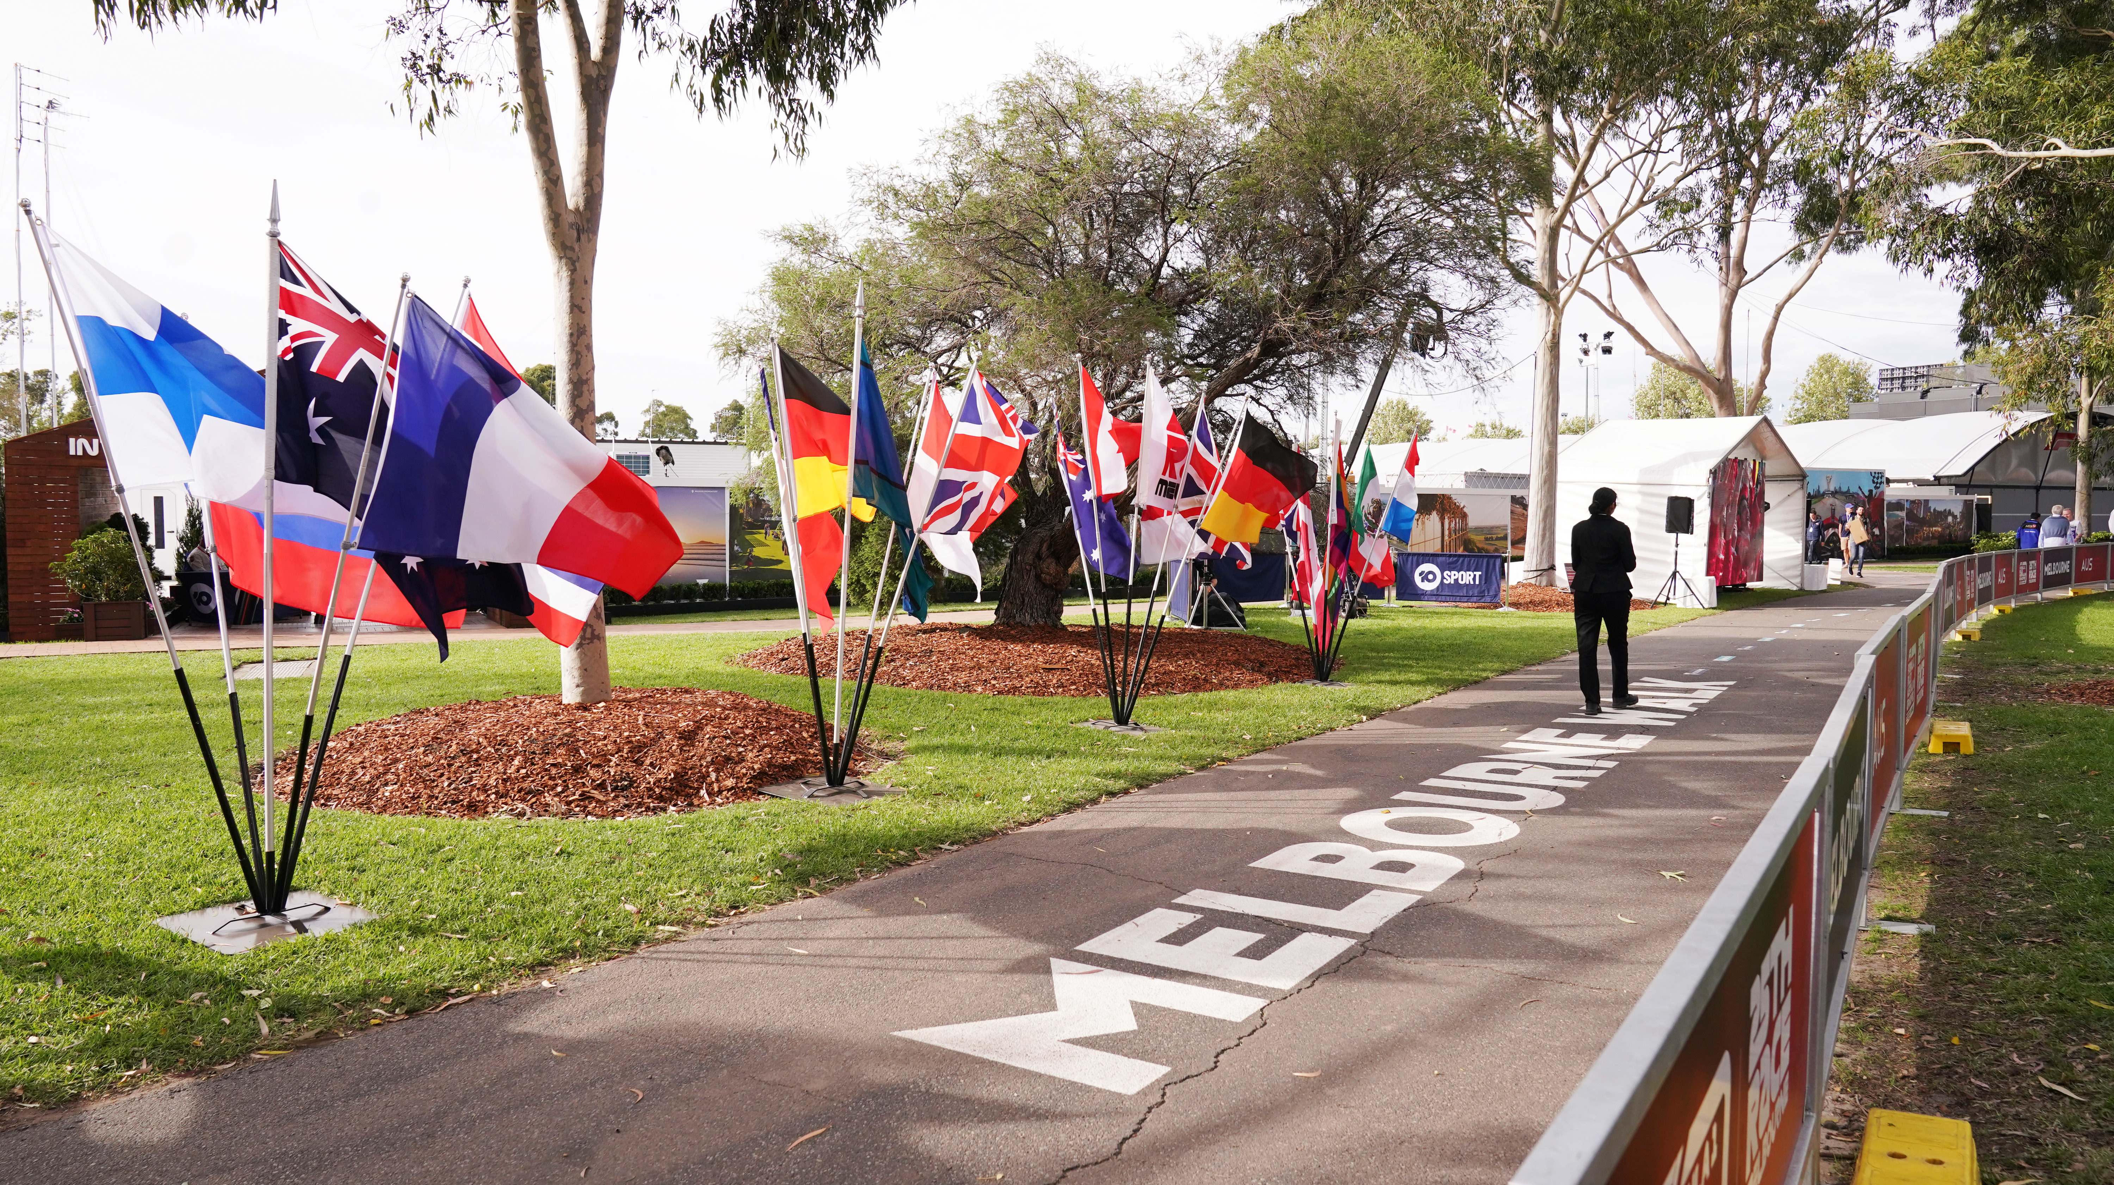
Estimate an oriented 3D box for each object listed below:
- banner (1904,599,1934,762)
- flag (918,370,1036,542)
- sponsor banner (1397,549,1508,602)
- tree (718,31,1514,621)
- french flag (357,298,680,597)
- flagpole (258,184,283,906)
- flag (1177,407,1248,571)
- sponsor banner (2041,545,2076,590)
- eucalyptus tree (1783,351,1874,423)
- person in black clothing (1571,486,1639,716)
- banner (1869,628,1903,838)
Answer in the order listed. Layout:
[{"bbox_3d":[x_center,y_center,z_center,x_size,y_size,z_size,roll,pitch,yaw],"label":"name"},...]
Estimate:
[{"bbox_3d":[4.941,0.451,8.051,0.040,0.680,2.300,2,4,34],"label":"banner"},{"bbox_3d":[-0.409,-0.709,7.200,0.630,0.860,0.400,-1,3,-14],"label":"flag"},{"bbox_3d":[6.370,-0.239,22.790,1.700,0.790,0.060,2,3,24],"label":"sponsor banner"},{"bbox_3d":[0.614,-2.744,15.174,8.400,6.450,7.600,0,3,0],"label":"tree"},{"bbox_3d":[-1.960,-0.490,5.250,0.360,1.030,1.360,2,4,28],"label":"french flag"},{"bbox_3d":[-2.877,-0.153,5.171,0.050,2.672,0.050,2,3,0],"label":"flagpole"},{"bbox_3d":[1.164,-0.780,10.400,0.550,1.180,0.420,-1,3,-19],"label":"flag"},{"bbox_3d":[18.616,-0.445,26.200,2.350,0.700,0.040,-3,4,-45],"label":"sponsor banner"},{"bbox_3d":[43.860,-8.184,80.292,5.600,10.850,5.600,0,3,0],"label":"eucalyptus tree"},{"bbox_3d":[4.195,0.049,10.749,0.470,1.690,0.360,3,4,38],"label":"person in black clothing"},{"bbox_3d":[3.590,0.587,6.085,0.040,0.690,2.250,2,4,34],"label":"banner"}]

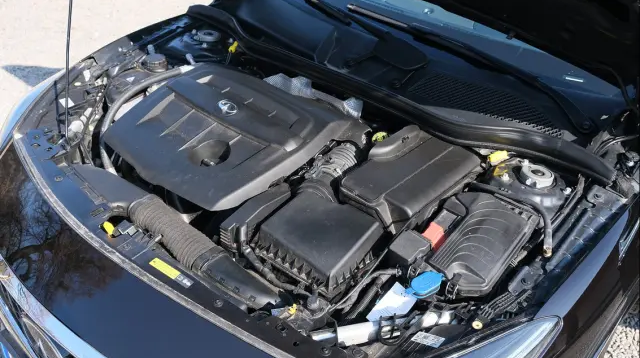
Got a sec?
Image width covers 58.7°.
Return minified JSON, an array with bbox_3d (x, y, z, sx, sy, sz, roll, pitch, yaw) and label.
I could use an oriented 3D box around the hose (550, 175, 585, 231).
[{"bbox_3d":[0.553,0.055,1.270,0.030,0.045,0.200,24,45,28],"label":"hose"}]

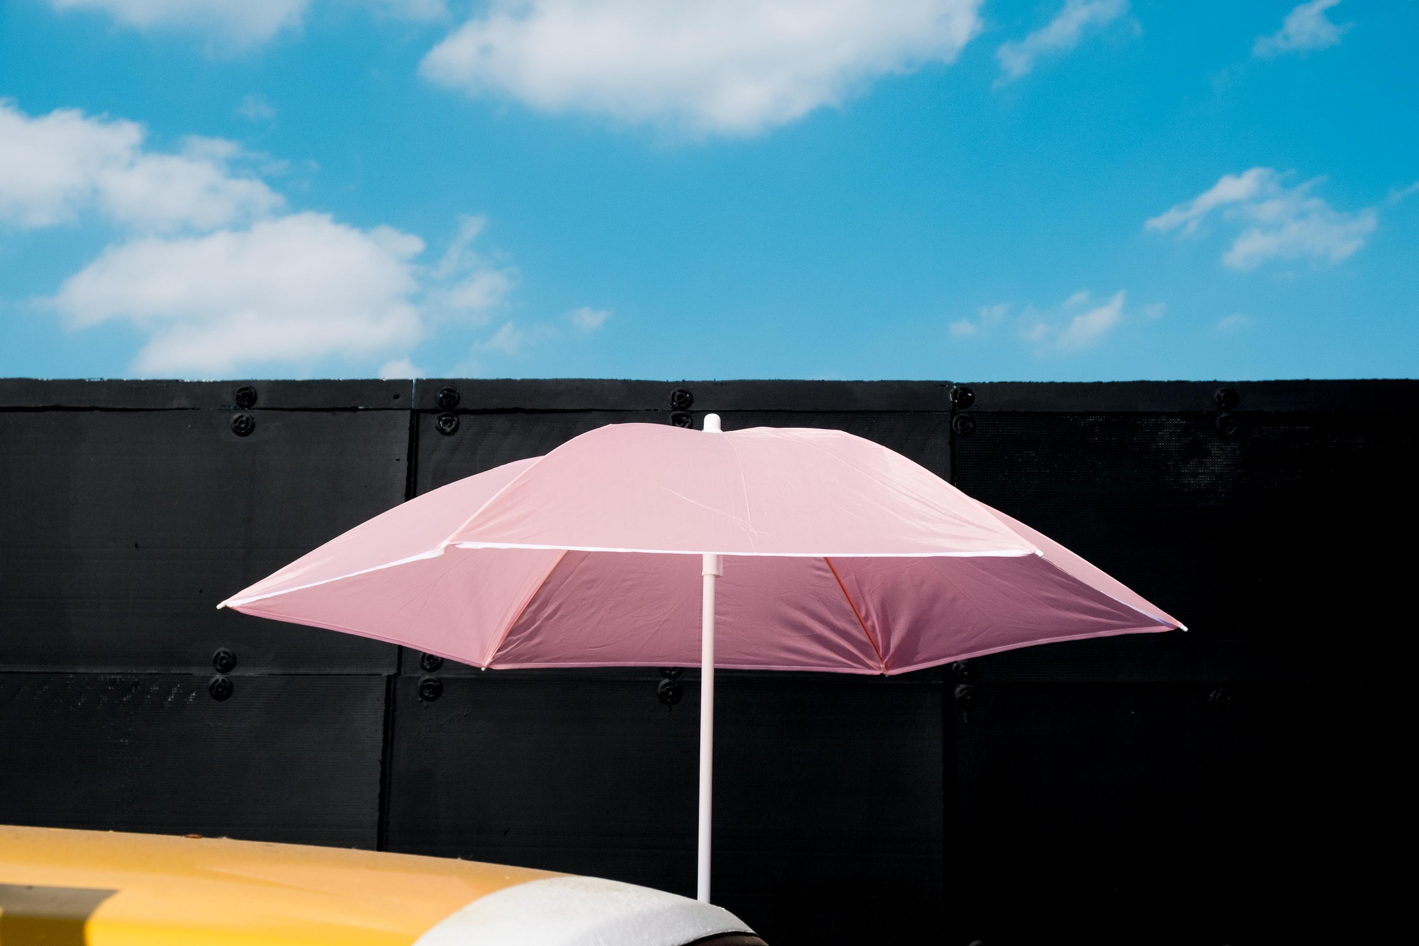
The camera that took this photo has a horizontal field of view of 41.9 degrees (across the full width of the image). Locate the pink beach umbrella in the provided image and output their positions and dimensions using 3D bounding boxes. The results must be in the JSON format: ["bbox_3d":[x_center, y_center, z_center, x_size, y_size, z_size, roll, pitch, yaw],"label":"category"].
[{"bbox_3d":[-0.009,0.893,3.224,1.740,2.050,1.566,2,-13,-4],"label":"pink beach umbrella"}]

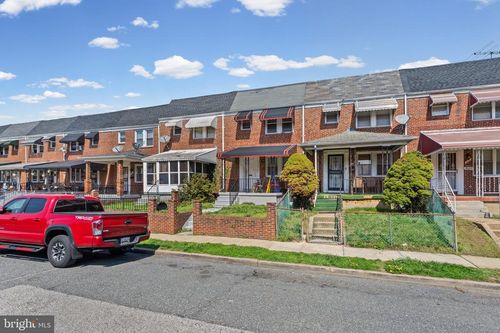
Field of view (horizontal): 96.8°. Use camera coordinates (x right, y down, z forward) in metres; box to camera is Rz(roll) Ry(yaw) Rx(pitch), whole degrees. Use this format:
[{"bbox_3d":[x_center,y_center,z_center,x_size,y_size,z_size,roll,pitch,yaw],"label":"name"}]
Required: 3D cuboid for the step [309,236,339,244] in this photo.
[{"bbox_3d":[2.452,2.428,7.351,0.952,0.170,0.350,-1,-3,18],"label":"step"}]

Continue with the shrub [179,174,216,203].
[{"bbox_3d":[-2.809,1.205,12.000,1.950,1.480,1.750,-1,-2,18],"label":"shrub"}]

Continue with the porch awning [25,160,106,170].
[{"bbox_3d":[-14.498,-0.155,17.581,5.000,0.850,2.450,-1,-2,18],"label":"porch awning"}]

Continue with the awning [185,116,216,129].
[{"bbox_3d":[-3.240,-2.955,14.998,2.020,0.880,0.800,-1,-2,18],"label":"awning"}]

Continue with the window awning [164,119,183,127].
[{"bbox_3d":[-5.550,-3.200,16.250,1.080,0.600,0.600,-1,-1,19],"label":"window awning"}]

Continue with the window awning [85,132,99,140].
[{"bbox_3d":[-12.932,-2.481,18.150,0.876,0.690,0.550,-1,-3,18],"label":"window awning"}]

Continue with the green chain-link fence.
[{"bbox_3d":[4.480,1.620,7.200,2.900,1.550,1.500,-1,-1,19],"label":"green chain-link fence"}]

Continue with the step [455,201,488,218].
[{"bbox_3d":[8.206,1.571,8.347,1.114,0.570,0.680,-1,-3,18],"label":"step"}]

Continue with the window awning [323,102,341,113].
[{"bbox_3d":[4.646,-3.293,12.623,0.950,0.580,0.550,-1,-2,18],"label":"window awning"}]

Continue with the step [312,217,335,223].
[{"bbox_3d":[2.940,2.089,8.796,0.820,0.180,0.300,-1,-2,18],"label":"step"}]

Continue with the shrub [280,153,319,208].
[{"bbox_3d":[2.270,0.640,10.150,1.650,2.450,1.650,-1,-1,19],"label":"shrub"}]

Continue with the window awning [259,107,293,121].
[{"bbox_3d":[1.720,-3.250,13.680,1.980,0.870,0.850,-1,-1,19],"label":"window awning"}]

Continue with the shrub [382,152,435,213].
[{"bbox_3d":[6.423,0.620,9.000,1.650,2.350,1.650,-1,-2,18],"label":"shrub"}]

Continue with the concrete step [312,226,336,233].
[{"bbox_3d":[2.792,2.374,8.296,0.840,0.180,0.300,-1,-2,18],"label":"concrete step"}]

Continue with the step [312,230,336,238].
[{"bbox_3d":[2.450,2.220,7.300,0.800,0.180,0.320,-1,-1,19],"label":"step"}]

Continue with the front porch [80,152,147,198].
[{"bbox_3d":[-9.318,0.497,16.006,4.300,3.300,2.400,-1,-2,18],"label":"front porch"}]

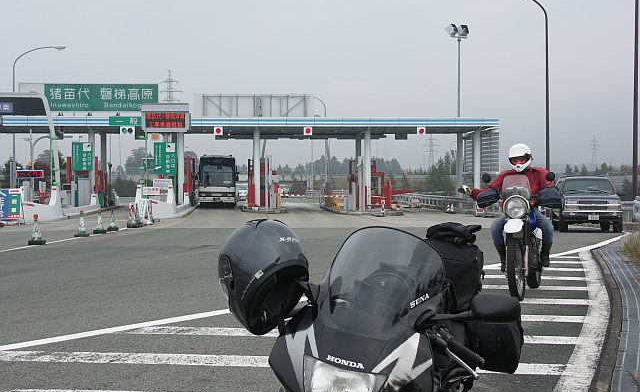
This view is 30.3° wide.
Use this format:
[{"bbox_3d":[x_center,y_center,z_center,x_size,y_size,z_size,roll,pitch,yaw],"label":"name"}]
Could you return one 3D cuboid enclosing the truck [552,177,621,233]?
[{"bbox_3d":[8.060,0.220,36.200,1.820,1.670,4.600,0,0,6],"label":"truck"}]

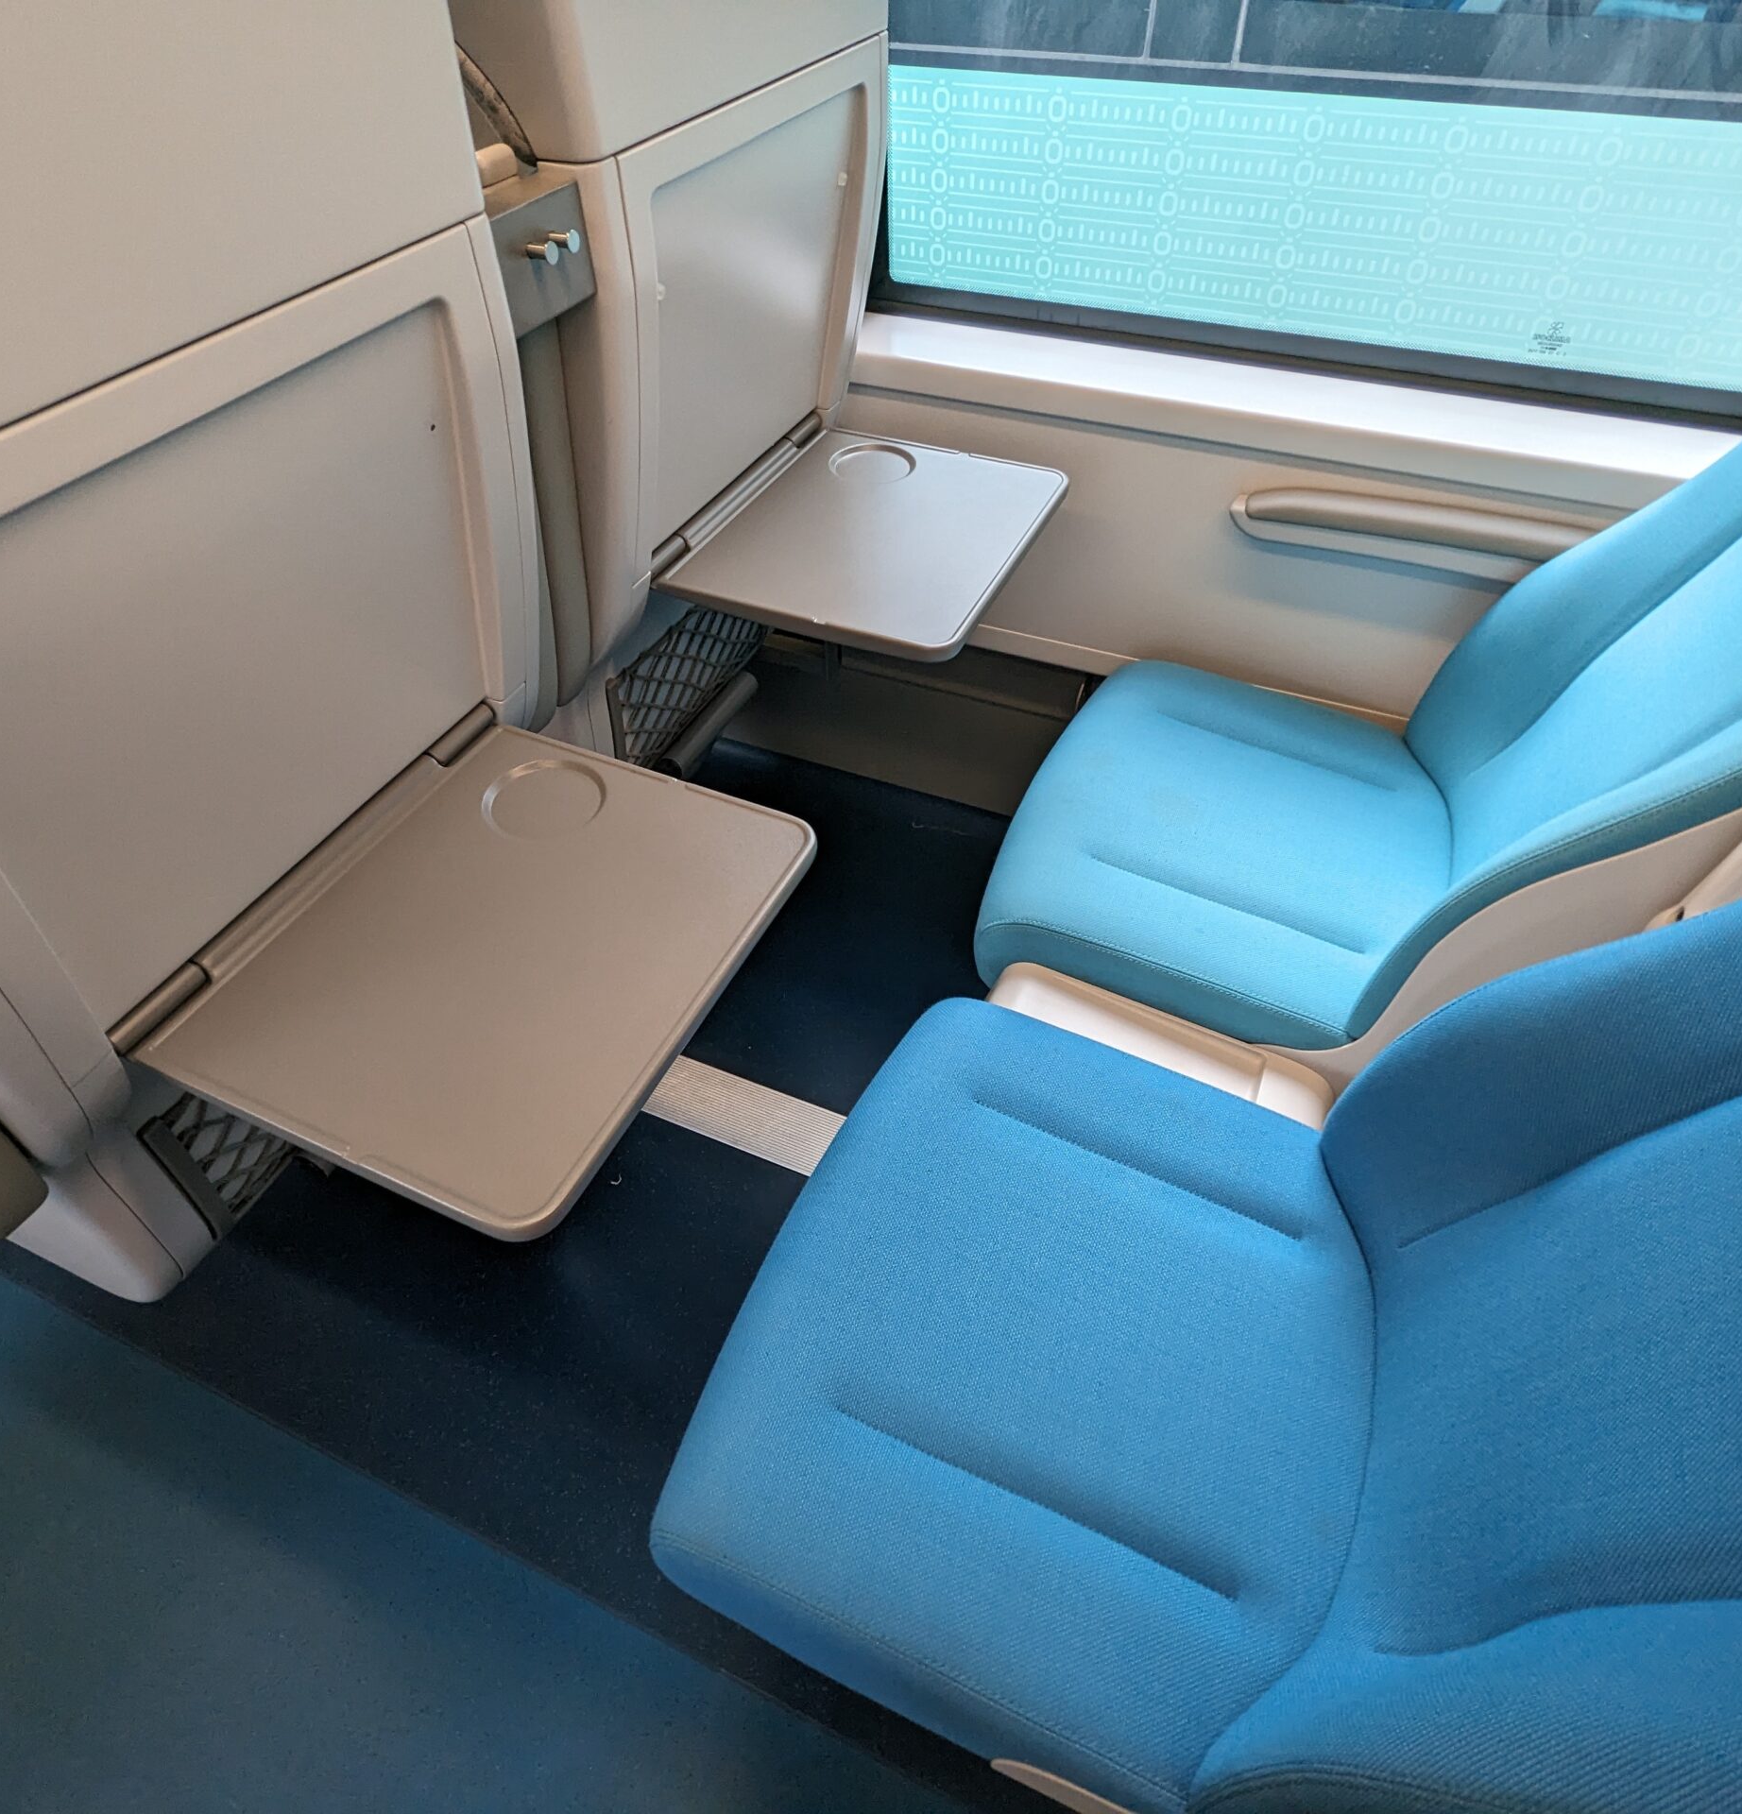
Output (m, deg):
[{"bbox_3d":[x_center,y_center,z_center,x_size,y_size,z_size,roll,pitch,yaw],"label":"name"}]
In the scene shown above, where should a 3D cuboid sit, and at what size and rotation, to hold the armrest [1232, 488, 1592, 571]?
[{"bbox_3d":[0.586,-0.401,1.188,0.385,0.046,0.052,15,48,19],"label":"armrest"}]

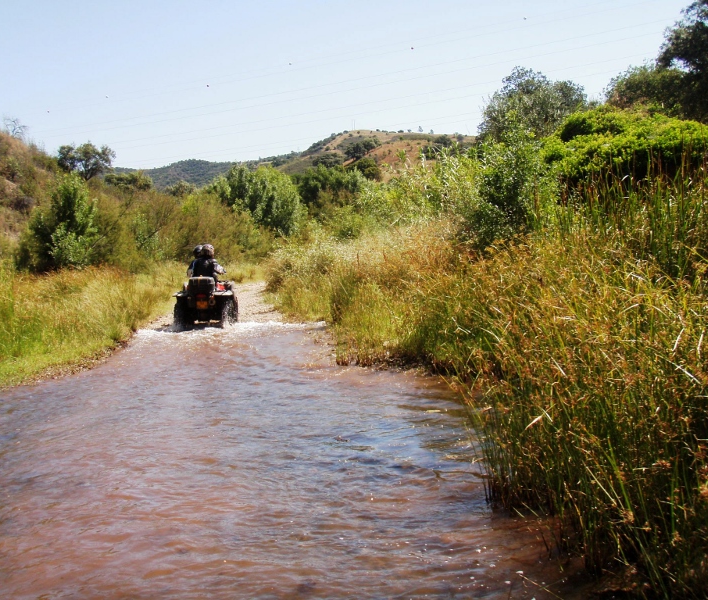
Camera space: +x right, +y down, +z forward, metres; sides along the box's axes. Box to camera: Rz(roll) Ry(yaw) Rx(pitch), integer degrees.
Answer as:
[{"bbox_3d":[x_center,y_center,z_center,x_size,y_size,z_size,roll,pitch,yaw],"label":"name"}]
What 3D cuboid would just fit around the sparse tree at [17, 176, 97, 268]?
[{"bbox_3d":[-10.095,-2.613,30.000,2.750,3.350,2.600,0,3,0],"label":"sparse tree"}]

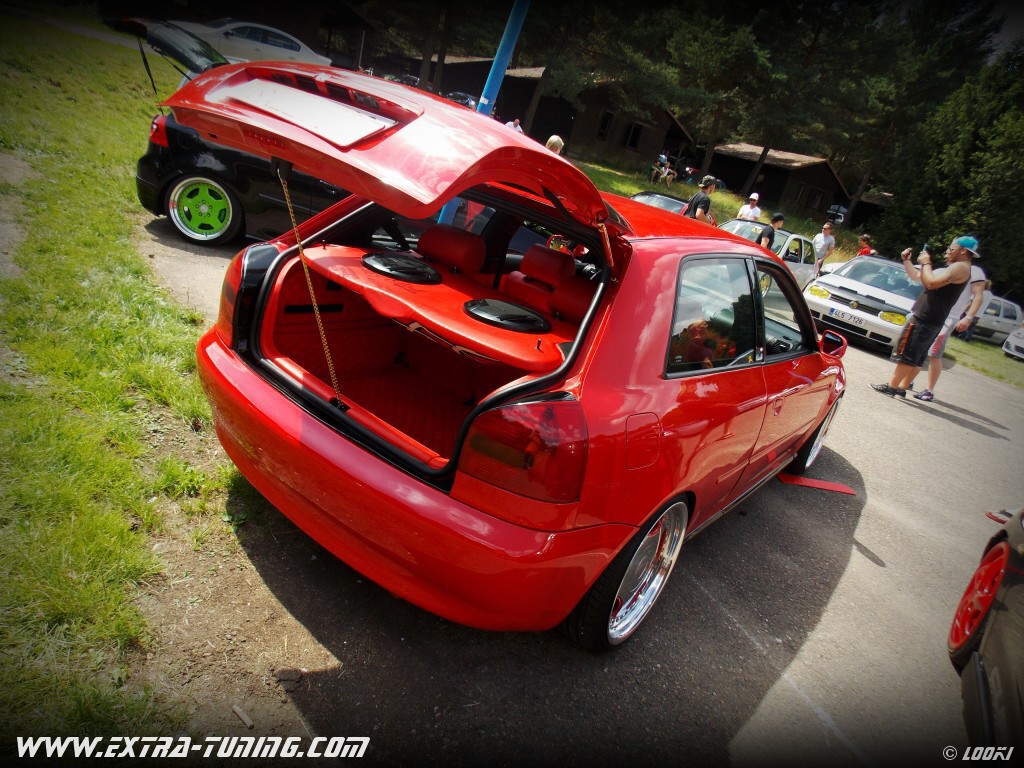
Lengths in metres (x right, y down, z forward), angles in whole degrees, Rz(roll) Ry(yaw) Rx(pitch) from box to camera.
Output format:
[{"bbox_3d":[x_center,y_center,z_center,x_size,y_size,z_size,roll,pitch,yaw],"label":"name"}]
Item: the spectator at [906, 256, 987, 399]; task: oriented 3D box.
[{"bbox_3d":[4.842,-0.732,7.600,0.500,1.740,0.520,16,18,3],"label":"spectator"}]

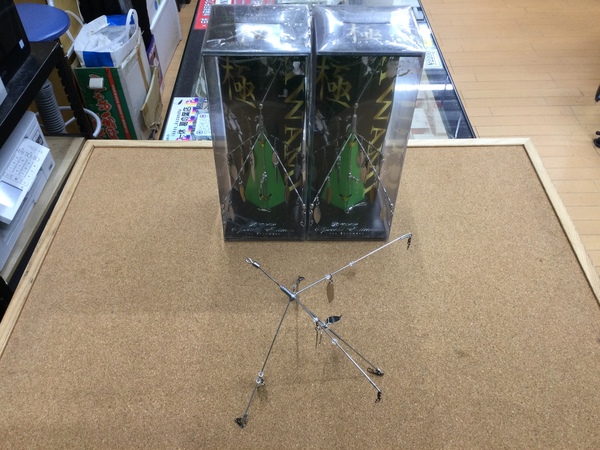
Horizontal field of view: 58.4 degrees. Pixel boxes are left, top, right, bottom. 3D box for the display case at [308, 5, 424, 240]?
[{"bbox_3d":[0.057,-0.094,0.553,0.090,0.225,0.092,0,45,0],"label":"display case"}]

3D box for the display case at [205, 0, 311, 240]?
[{"bbox_3d":[-0.037,-0.093,0.552,0.090,0.225,0.092,0,45,-1],"label":"display case"}]

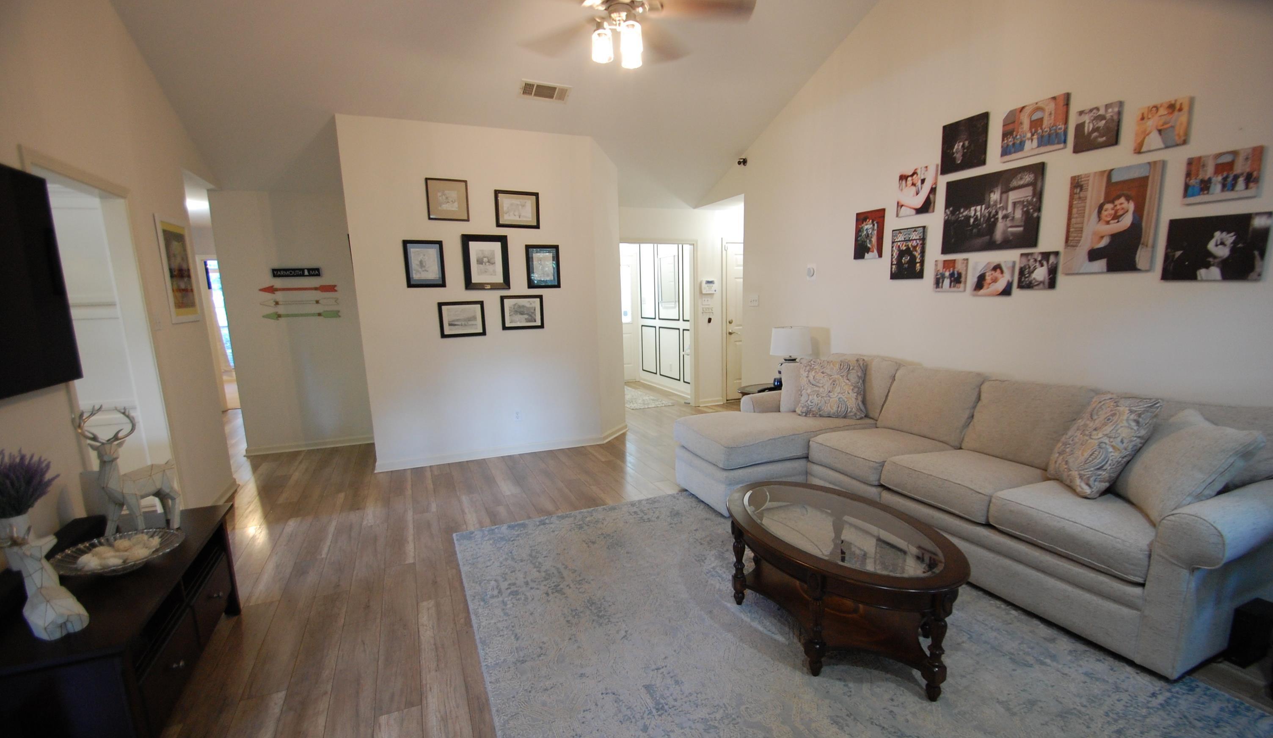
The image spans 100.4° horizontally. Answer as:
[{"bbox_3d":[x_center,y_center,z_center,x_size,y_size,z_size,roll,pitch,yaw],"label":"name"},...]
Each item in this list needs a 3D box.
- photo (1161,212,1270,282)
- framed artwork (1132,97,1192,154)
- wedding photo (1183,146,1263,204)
[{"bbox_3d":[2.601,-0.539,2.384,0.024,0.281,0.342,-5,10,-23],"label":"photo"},{"bbox_3d":[2.514,-1.157,2.527,0.025,0.210,0.203,-6,10,-23],"label":"framed artwork"},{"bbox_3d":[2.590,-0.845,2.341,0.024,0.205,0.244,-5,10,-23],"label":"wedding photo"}]

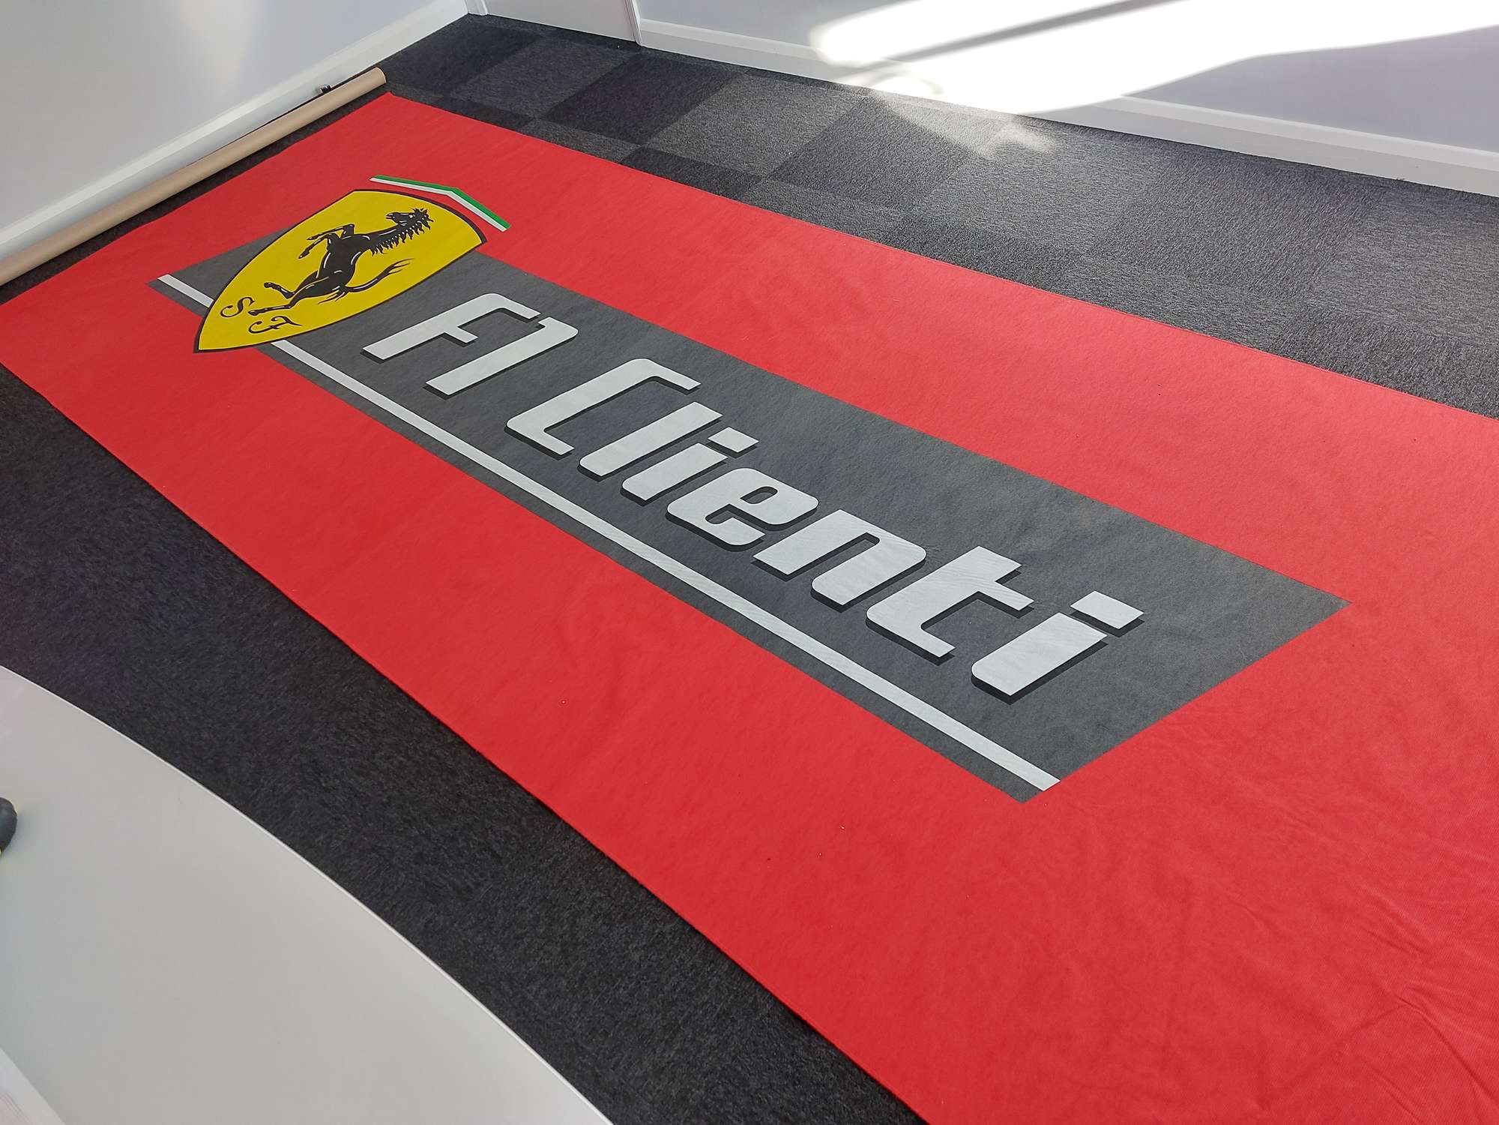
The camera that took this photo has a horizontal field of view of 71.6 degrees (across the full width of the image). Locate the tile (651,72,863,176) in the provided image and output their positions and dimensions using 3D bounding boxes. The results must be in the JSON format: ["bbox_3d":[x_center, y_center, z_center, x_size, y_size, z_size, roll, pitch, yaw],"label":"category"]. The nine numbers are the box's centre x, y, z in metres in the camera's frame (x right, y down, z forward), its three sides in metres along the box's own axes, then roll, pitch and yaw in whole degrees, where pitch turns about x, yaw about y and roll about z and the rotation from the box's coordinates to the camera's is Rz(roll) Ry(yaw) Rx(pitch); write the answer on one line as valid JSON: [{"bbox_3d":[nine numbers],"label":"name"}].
[{"bbox_3d":[0.011,-1.384,3.275,0.500,0.010,0.500,27,60,31],"label":"tile"}]

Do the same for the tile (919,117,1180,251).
[{"bbox_3d":[0.774,-0.996,2.757,0.500,0.010,0.500,27,60,31],"label":"tile"}]

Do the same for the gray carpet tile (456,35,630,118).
[{"bbox_3d":[-0.752,-1.771,3.792,0.500,0.010,0.500,27,60,31],"label":"gray carpet tile"}]

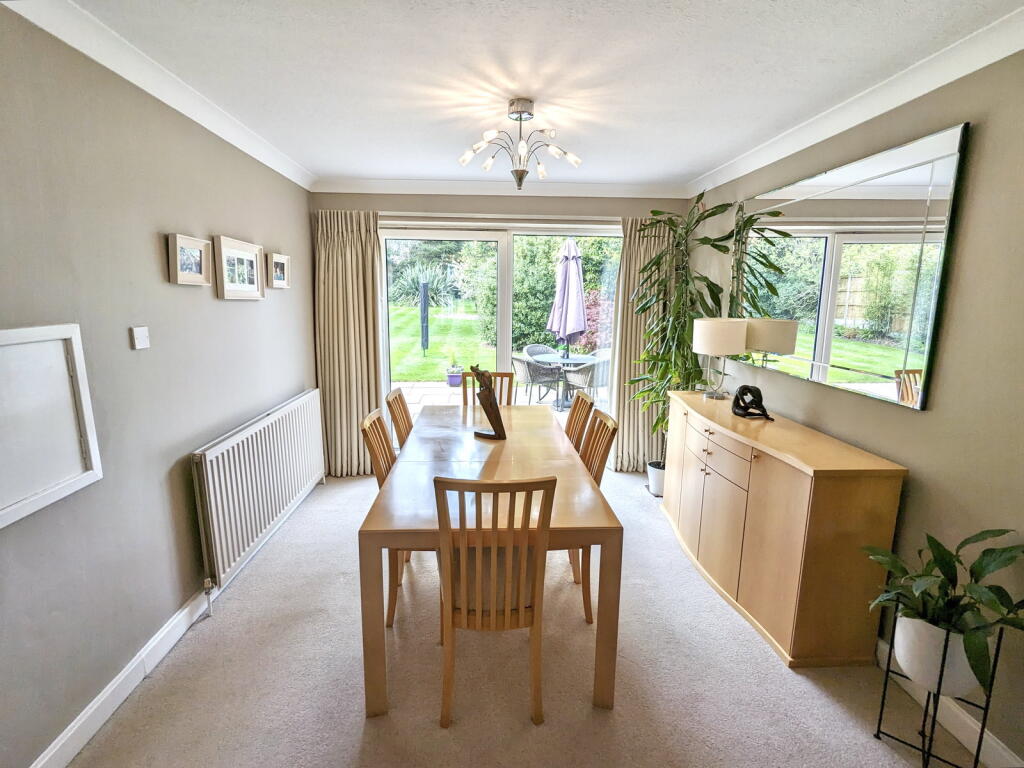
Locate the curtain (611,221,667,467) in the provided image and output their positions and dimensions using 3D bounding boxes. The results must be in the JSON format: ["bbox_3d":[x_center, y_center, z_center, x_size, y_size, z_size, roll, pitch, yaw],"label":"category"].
[{"bbox_3d":[1.122,-0.289,4.059,0.500,2.170,0.130,0,10,-4],"label":"curtain"}]

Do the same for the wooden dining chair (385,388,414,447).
[{"bbox_3d":[-0.460,0.529,2.863,0.520,0.970,0.440,0,10,-4],"label":"wooden dining chair"}]

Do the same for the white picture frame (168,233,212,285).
[{"bbox_3d":[-1.512,-0.575,2.228,0.045,0.217,0.265,0,10,-4],"label":"white picture frame"}]

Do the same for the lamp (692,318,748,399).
[{"bbox_3d":[1.393,-0.164,3.204,0.340,0.540,0.340,0,10,-4],"label":"lamp"}]

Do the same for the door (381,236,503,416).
[{"bbox_3d":[-0.604,-0.296,4.227,1.126,2.079,0.070,0,10,-4],"label":"door"}]

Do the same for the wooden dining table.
[{"bbox_3d":[-0.129,0.695,2.639,0.920,0.730,1.920,0,10,-4],"label":"wooden dining table"}]

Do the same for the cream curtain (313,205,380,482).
[{"bbox_3d":[-1.344,-0.295,3.994,0.519,2.211,0.140,0,10,-4],"label":"cream curtain"}]

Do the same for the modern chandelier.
[{"bbox_3d":[0.042,-1.138,2.272,0.585,0.398,0.577,0,10,-4],"label":"modern chandelier"}]

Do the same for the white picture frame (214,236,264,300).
[{"bbox_3d":[-1.540,-0.646,2.690,0.047,0.321,0.465,0,10,-4],"label":"white picture frame"}]

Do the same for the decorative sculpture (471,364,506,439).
[{"bbox_3d":[-0.135,0.100,2.720,0.200,0.429,0.109,0,10,-4],"label":"decorative sculpture"}]

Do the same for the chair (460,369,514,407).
[{"bbox_3d":[-0.167,0.453,3.403,0.442,0.991,0.530,0,10,-4],"label":"chair"}]

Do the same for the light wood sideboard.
[{"bbox_3d":[1.280,0.626,2.678,0.460,0.876,1.550,0,10,-4],"label":"light wood sideboard"}]

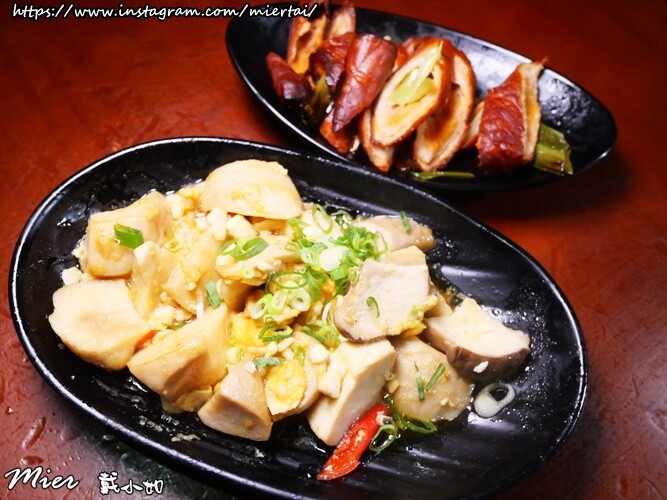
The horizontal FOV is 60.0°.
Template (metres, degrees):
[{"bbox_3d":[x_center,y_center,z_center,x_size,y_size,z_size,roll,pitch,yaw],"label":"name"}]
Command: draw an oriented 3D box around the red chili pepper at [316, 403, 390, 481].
[{"bbox_3d":[0.009,0.079,0.238,0.040,0.011,0.015,-38,62,-25],"label":"red chili pepper"}]

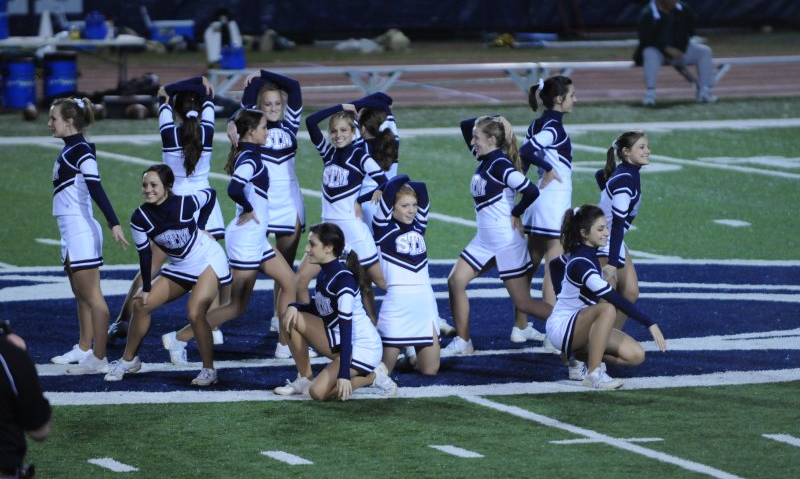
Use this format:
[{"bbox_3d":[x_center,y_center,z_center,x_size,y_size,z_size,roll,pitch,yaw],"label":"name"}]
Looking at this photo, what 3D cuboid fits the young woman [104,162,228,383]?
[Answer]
[{"bbox_3d":[-1.352,0.189,38.368,0.720,1.240,0.650,1,4,20],"label":"young woman"}]

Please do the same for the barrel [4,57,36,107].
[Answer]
[{"bbox_3d":[-4.307,-1.771,75.320,0.400,0.600,0.400,-1,4,-12],"label":"barrel"}]

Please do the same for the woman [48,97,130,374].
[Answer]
[{"bbox_3d":[-1.857,-0.034,39.553,0.460,1.620,0.520,-1,4,-13],"label":"woman"}]

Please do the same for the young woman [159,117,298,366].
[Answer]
[{"bbox_3d":[-0.961,-0.023,39.849,0.930,1.500,0.460,-1,4,-11],"label":"young woman"}]

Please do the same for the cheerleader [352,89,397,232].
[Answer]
[{"bbox_3d":[-0.052,-0.147,41.326,0.620,1.490,0.450,-2,4,-17],"label":"cheerleader"}]

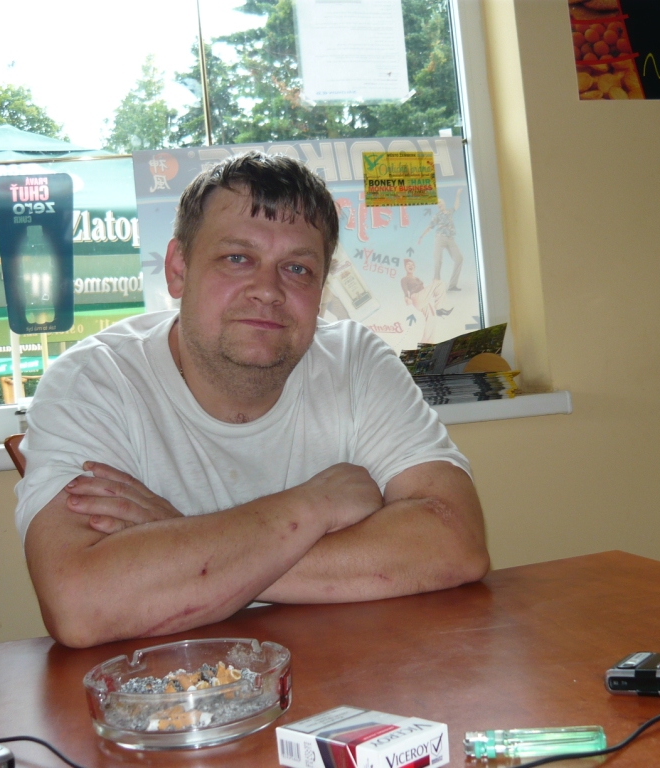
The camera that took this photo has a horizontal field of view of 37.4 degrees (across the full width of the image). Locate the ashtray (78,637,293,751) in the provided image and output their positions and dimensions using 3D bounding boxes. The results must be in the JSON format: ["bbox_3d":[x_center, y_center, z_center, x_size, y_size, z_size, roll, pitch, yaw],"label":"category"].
[{"bbox_3d":[-0.101,0.225,0.713,0.149,0.040,0.149,-5,-2,0],"label":"ashtray"}]

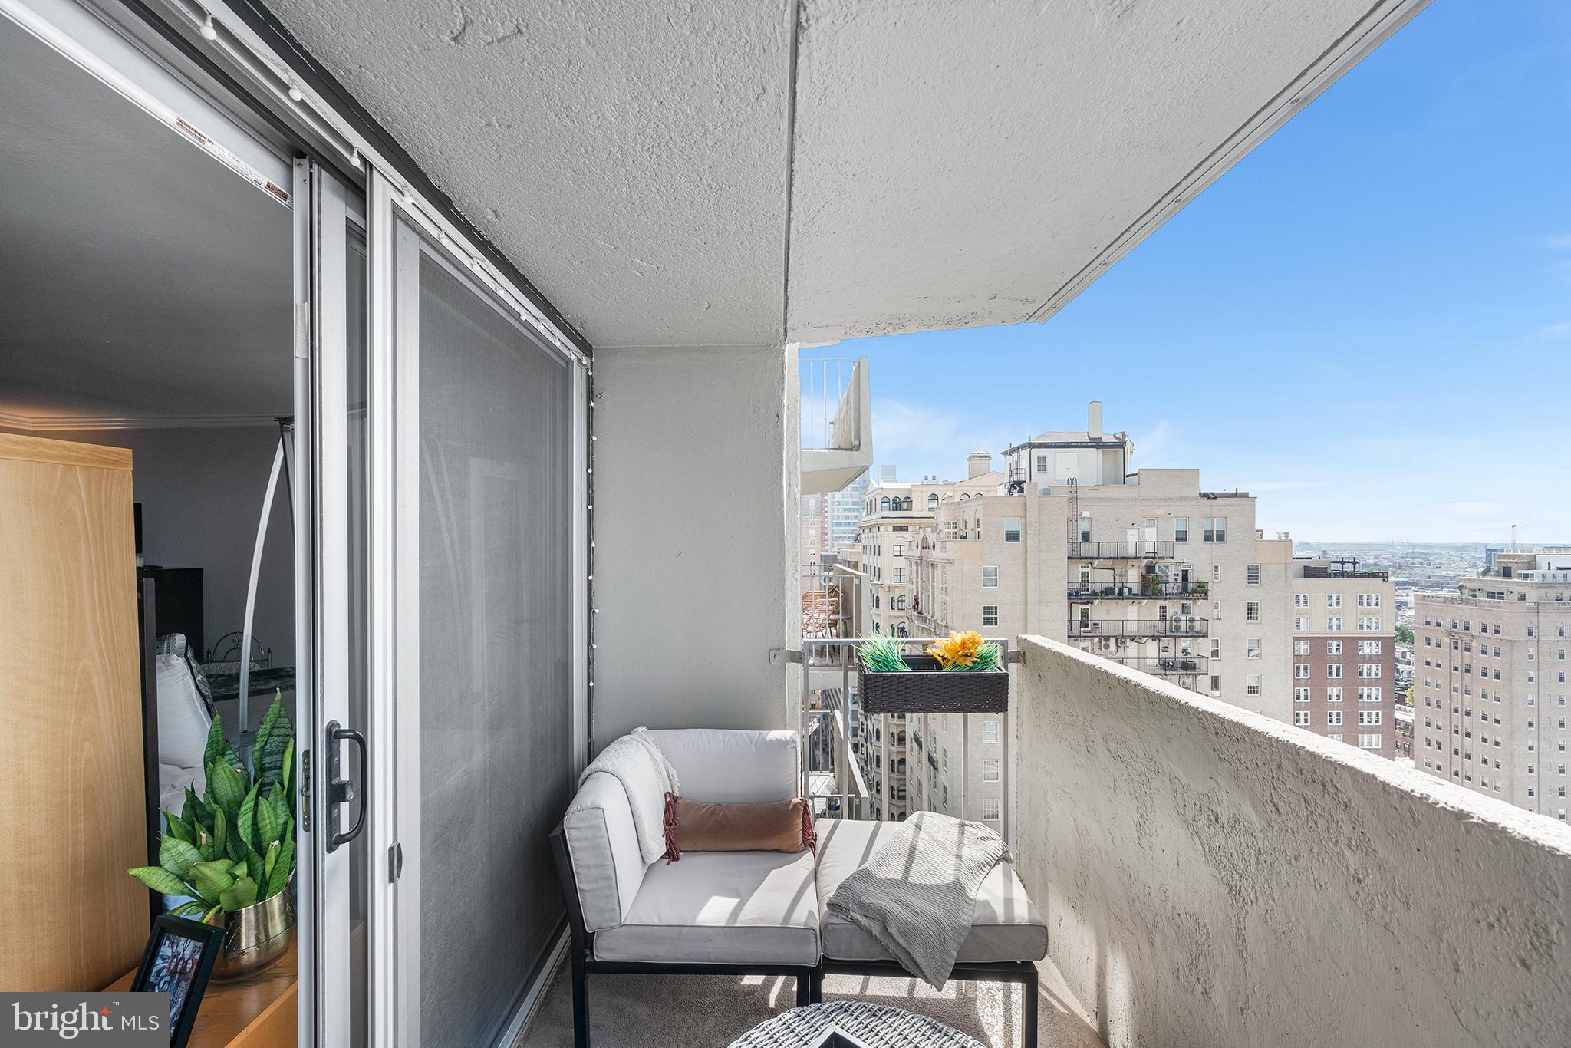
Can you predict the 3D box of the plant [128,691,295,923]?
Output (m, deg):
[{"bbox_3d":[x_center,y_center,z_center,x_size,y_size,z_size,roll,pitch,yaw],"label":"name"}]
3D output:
[{"bbox_3d":[-1.275,0.650,1.405,0.320,0.530,0.340,-1,-2,45],"label":"plant"}]

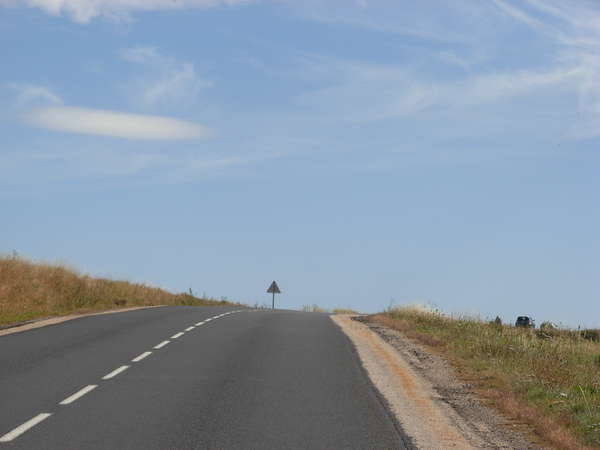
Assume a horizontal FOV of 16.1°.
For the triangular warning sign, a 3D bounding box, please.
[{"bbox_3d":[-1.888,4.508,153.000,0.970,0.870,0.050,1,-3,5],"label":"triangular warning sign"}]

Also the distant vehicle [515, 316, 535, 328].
[{"bbox_3d":[25.616,11.123,240.000,1.690,1.440,3.950,1,-3,14],"label":"distant vehicle"}]

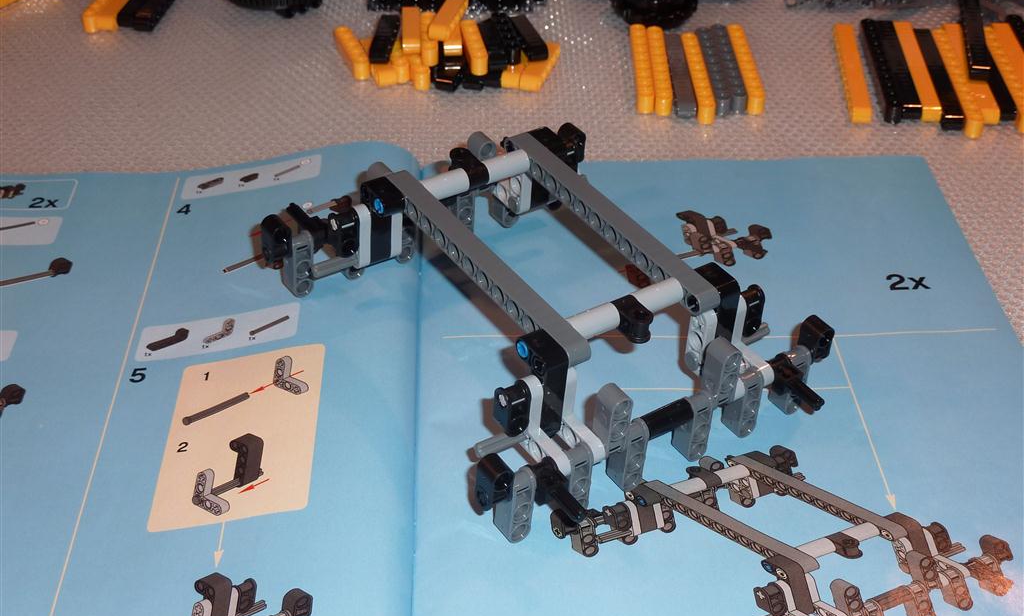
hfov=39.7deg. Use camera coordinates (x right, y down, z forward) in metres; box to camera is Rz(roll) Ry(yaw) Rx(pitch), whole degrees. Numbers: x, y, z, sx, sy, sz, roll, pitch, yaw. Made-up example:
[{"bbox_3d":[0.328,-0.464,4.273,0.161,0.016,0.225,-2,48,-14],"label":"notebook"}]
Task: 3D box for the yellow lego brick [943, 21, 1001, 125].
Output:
[{"bbox_3d":[0.203,-0.106,0.632,0.008,0.007,0.088,1,37,3],"label":"yellow lego brick"}]

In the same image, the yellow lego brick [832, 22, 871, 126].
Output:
[{"bbox_3d":[0.152,-0.106,0.634,0.008,0.007,0.088,2,37,5],"label":"yellow lego brick"}]

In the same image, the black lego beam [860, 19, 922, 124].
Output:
[{"bbox_3d":[0.169,-0.107,0.634,0.015,0.008,0.089,2,37,4],"label":"black lego beam"}]

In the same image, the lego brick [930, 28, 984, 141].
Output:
[{"bbox_3d":[0.195,-0.100,0.625,0.007,0.008,0.088,2,37,4],"label":"lego brick"}]

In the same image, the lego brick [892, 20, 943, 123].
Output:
[{"bbox_3d":[0.180,-0.106,0.633,0.008,0.007,0.088,2,37,4],"label":"lego brick"}]

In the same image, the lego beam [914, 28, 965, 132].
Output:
[{"bbox_3d":[0.187,-0.102,0.627,0.008,0.007,0.088,2,37,4],"label":"lego beam"}]

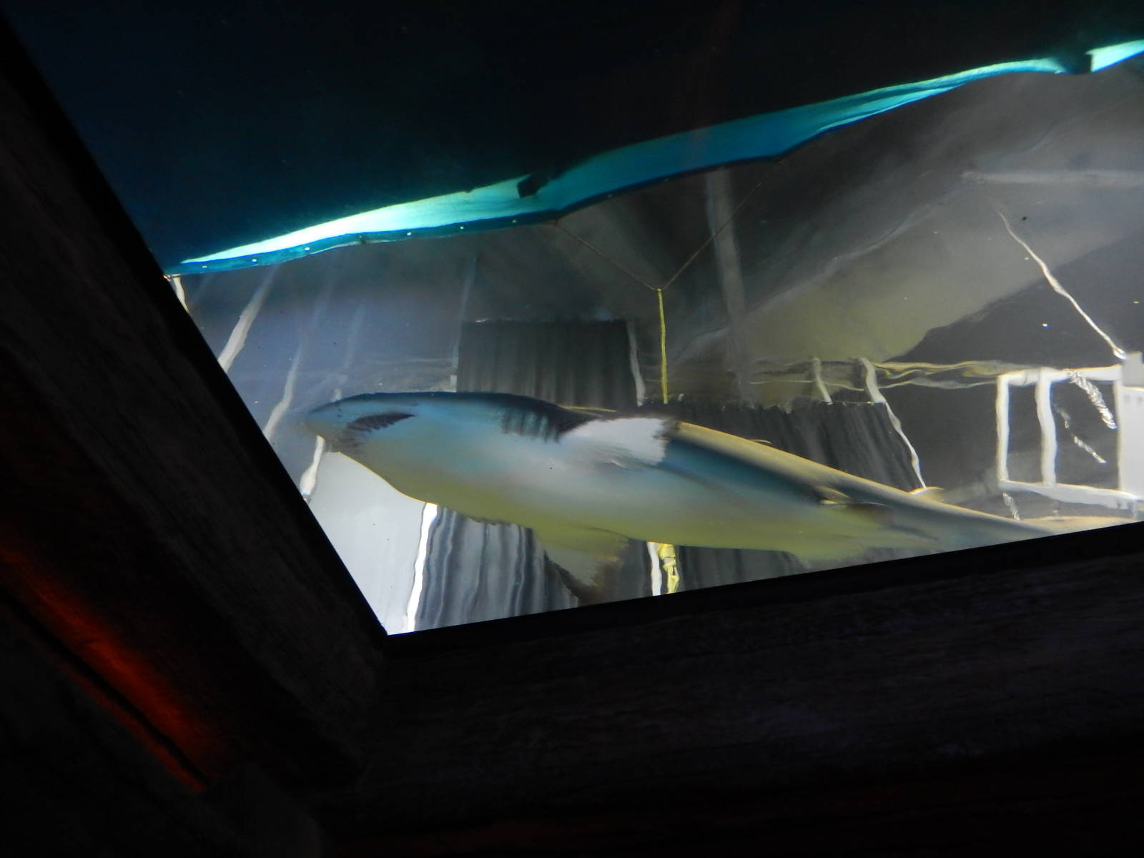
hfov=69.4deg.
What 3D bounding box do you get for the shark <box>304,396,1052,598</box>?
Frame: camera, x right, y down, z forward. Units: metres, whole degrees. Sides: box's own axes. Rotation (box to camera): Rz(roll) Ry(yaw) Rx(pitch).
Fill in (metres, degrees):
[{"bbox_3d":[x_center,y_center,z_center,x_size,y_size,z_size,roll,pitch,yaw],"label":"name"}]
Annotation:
[{"bbox_3d":[0.470,0.136,2.006,2.200,0.500,0.660,8,-55,-3],"label":"shark"}]

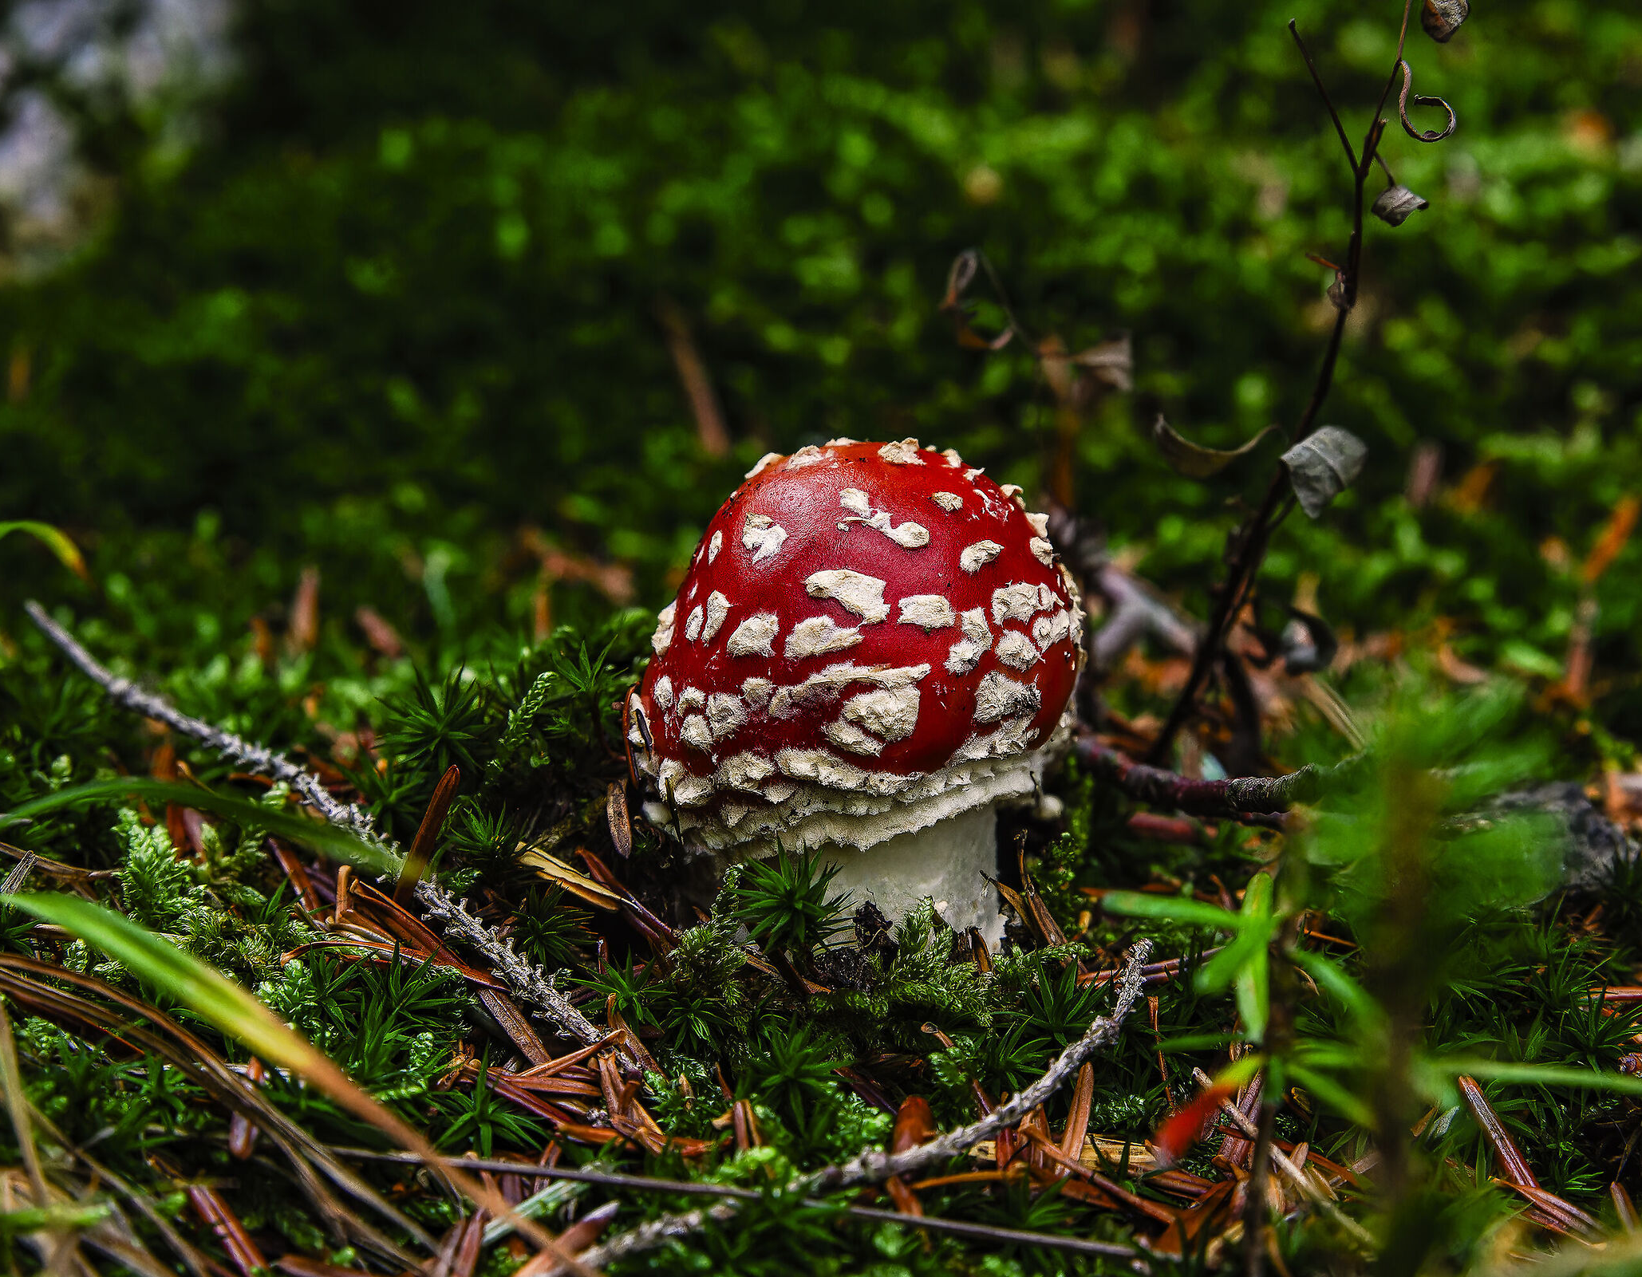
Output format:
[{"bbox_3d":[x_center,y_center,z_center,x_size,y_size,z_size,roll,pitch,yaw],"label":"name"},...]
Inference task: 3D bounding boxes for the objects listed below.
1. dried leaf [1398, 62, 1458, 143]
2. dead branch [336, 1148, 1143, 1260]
[{"bbox_3d":[0.078,-0.069,0.480,0.008,0.011,0.004,0,12,0],"label":"dried leaf"},{"bbox_3d":[-0.010,0.060,0.396,0.090,0.003,0.003,5,15,16],"label":"dead branch"}]

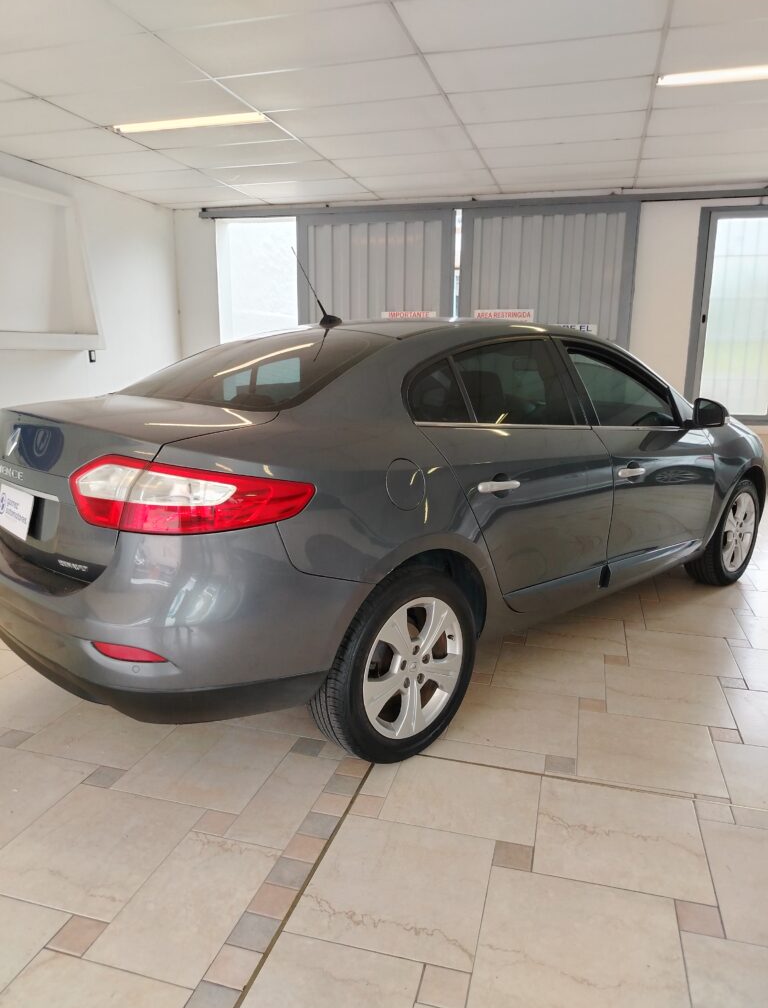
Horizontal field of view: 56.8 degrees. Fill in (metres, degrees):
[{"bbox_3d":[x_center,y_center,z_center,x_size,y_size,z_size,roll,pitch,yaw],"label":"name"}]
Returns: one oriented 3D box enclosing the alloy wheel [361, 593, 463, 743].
[{"bbox_3d":[0.061,0.527,2.392,0.467,0.467,0.170,-11,16,-42],"label":"alloy wheel"}]

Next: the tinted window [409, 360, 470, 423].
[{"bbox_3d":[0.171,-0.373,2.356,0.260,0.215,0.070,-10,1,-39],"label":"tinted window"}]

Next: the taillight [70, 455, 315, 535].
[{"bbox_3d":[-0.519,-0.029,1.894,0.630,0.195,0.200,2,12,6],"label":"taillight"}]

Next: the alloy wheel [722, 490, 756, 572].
[{"bbox_3d":[2.033,0.158,4.202,0.467,0.467,0.170,-11,16,-42],"label":"alloy wheel"}]

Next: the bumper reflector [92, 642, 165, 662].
[{"bbox_3d":[-0.667,0.394,1.861,0.230,0.050,0.045,5,13,18],"label":"bumper reflector"}]

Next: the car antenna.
[{"bbox_3d":[-0.269,-0.874,2.884,0.250,0.295,0.060,-11,16,-42],"label":"car antenna"}]

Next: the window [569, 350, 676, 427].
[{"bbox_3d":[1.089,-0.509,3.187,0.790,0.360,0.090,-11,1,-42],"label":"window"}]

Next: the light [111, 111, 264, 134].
[{"bbox_3d":[-1.340,-2.610,4.869,1.180,0.060,0.170,4,13,16],"label":"light"}]

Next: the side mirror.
[{"bbox_3d":[1.613,-0.450,3.489,0.140,0.140,0.190,-11,16,-42],"label":"side mirror"}]

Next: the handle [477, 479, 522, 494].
[{"bbox_3d":[0.402,-0.060,2.455,0.230,0.038,0.048,-8,14,-43],"label":"handle"}]

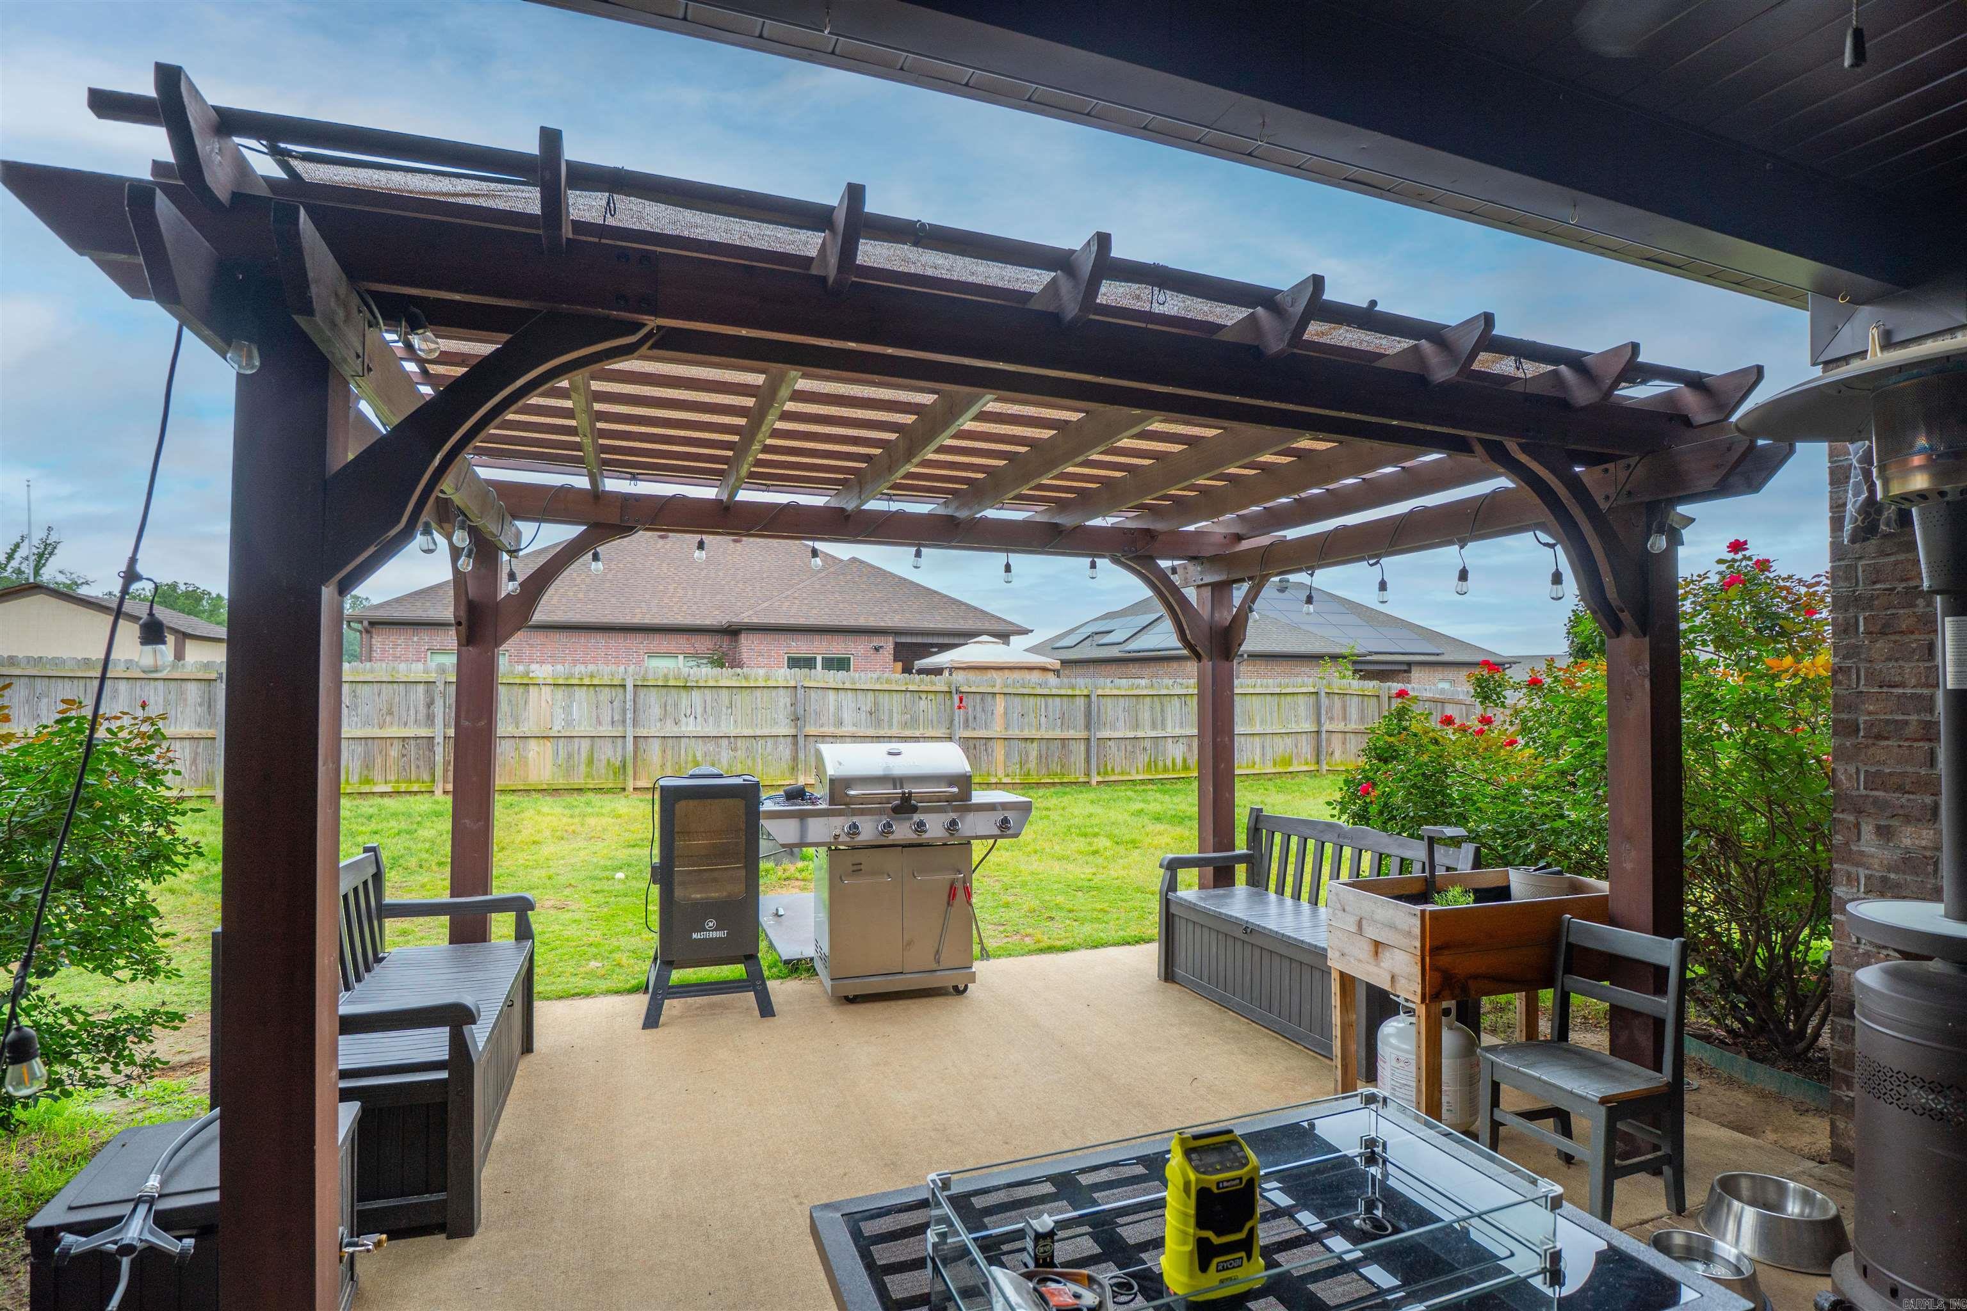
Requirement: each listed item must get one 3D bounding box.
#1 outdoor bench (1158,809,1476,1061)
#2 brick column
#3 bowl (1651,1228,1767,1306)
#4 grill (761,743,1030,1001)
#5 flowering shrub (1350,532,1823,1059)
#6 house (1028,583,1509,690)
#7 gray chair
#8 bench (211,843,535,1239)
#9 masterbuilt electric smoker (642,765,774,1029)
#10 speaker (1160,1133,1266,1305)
[{"bbox_3d":[1.438,1.176,3.947,0.600,0.865,1.320,1,-1,-24],"label":"outdoor bench"},{"bbox_3d":[2.885,0.346,2.593,0.420,2.470,0.420,1,-1,-21],"label":"brick column"},{"bbox_3d":[1.773,1.519,2.157,0.250,0.082,0.250,0,-1,0],"label":"bowl"},{"bbox_3d":[-0.428,1.030,4.279,1.270,1.185,0.580,0,-1,-12],"label":"grill"},{"bbox_3d":[2.999,0.614,4.088,1.400,2.000,2.600,1,-1,-21],"label":"flowering shrub"},{"bbox_3d":[10.480,-0.057,31.309,13.000,5.450,11.500,1,-1,-21],"label":"house"},{"bbox_3d":[1.768,1.196,2.580,0.380,0.745,0.360,1,-1,-24],"label":"gray chair"},{"bbox_3d":[-1.887,1.148,2.899,0.600,0.865,1.320,1,-1,-21],"label":"bench"},{"bbox_3d":[-1.264,1.072,4.077,0.540,1.090,0.470,0,-1,-15],"label":"masterbuilt electric smoker"},{"bbox_3d":[0.360,0.869,1.396,0.135,0.225,0.115,0,-1,-16],"label":"speaker"}]

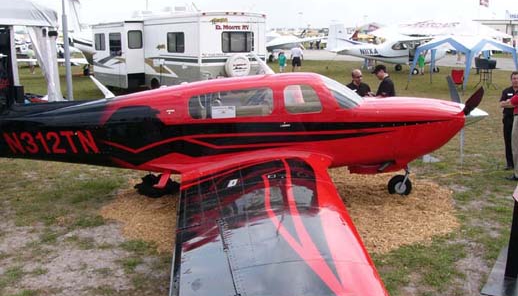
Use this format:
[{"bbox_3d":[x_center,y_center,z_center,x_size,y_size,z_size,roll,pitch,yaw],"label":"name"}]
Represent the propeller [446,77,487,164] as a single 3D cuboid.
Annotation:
[{"bbox_3d":[3.250,-0.320,8.170,0.420,1.460,1.670,0,12,0],"label":"propeller"}]

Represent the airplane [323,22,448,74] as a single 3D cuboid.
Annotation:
[{"bbox_3d":[8.500,-6.268,32.921,8.300,3.100,10.800,0,12,0],"label":"airplane"}]

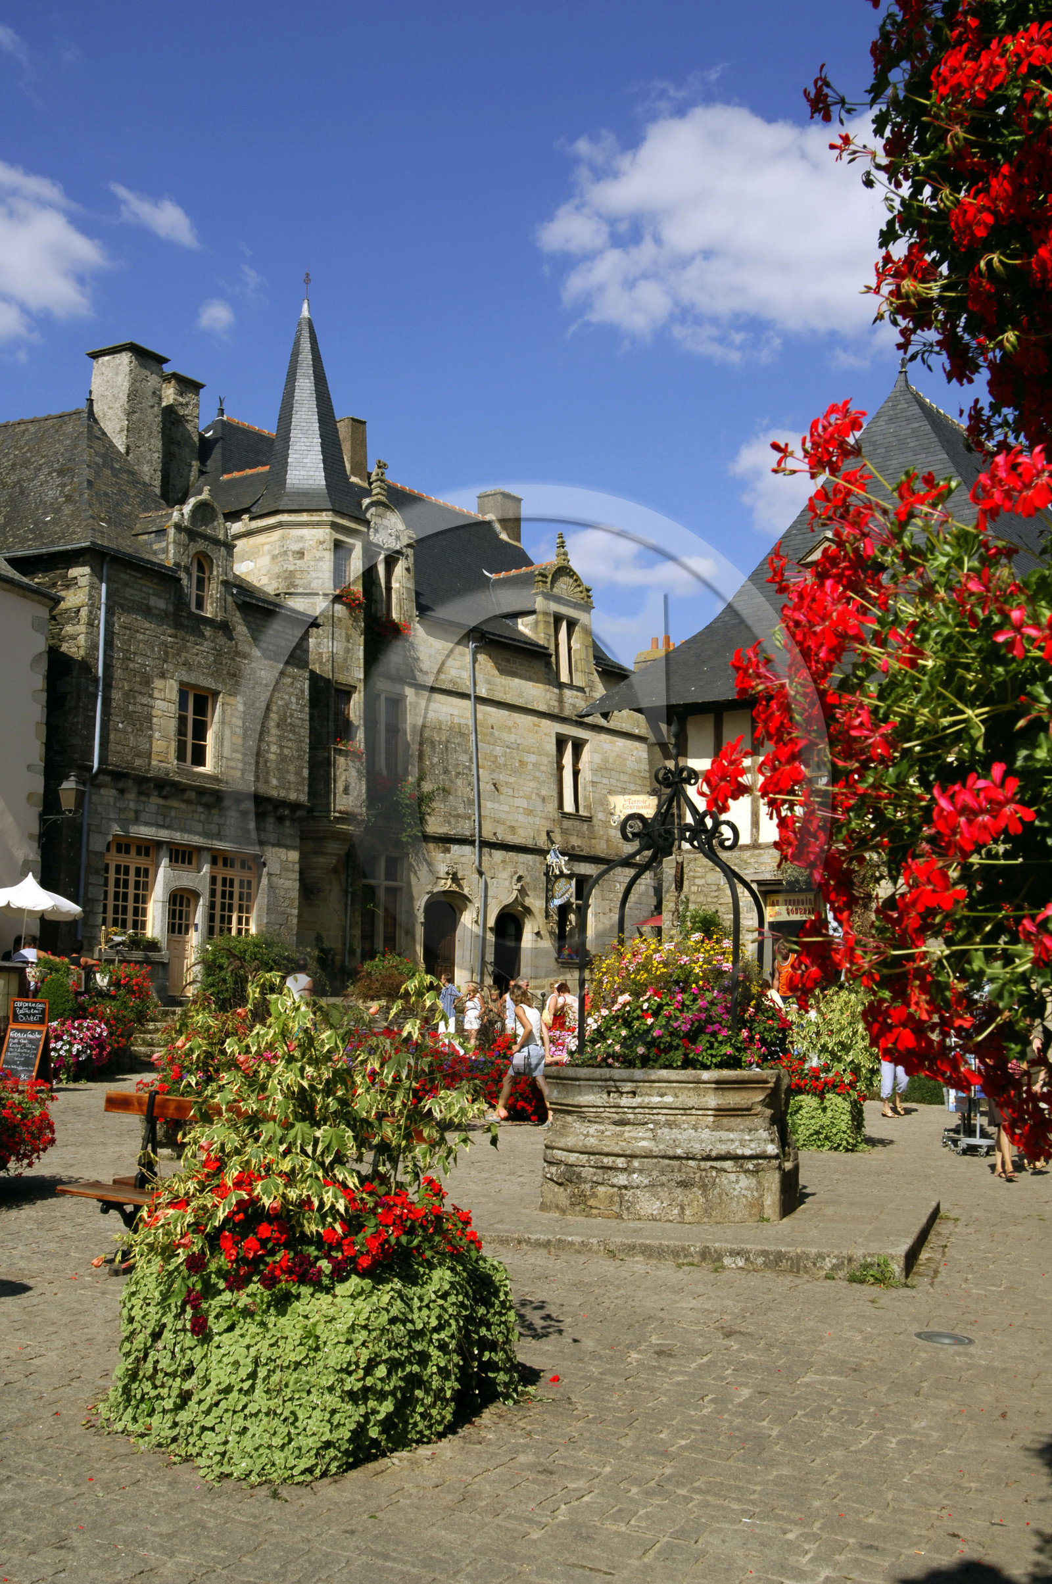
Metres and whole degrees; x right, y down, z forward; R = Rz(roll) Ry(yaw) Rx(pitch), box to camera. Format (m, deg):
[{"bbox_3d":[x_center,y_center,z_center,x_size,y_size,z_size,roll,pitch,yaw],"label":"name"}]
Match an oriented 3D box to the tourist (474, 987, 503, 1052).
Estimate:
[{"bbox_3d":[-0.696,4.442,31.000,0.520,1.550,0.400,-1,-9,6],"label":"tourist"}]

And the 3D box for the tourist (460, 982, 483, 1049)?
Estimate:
[{"bbox_3d":[-1.060,4.467,31.300,0.480,1.600,0.360,-9,-13,44],"label":"tourist"}]

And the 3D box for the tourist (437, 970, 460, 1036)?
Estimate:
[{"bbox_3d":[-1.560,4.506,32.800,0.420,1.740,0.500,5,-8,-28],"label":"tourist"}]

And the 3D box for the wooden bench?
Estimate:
[{"bbox_3d":[-1.357,2.052,8.294,1.950,0.880,0.800,-2,-8,21],"label":"wooden bench"}]

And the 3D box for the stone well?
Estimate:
[{"bbox_3d":[1.010,2.350,11.008,1.600,0.920,1.500,0,-7,11],"label":"stone well"}]

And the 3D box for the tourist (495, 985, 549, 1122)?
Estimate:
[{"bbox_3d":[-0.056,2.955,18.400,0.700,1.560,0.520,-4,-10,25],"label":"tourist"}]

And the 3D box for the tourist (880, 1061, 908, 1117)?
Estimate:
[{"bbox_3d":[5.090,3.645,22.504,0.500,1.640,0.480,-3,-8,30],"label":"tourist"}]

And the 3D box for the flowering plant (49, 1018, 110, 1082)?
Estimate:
[{"bbox_3d":[-5.998,3.476,21.800,0.820,0.860,0.780,3,-7,-11],"label":"flowering plant"}]

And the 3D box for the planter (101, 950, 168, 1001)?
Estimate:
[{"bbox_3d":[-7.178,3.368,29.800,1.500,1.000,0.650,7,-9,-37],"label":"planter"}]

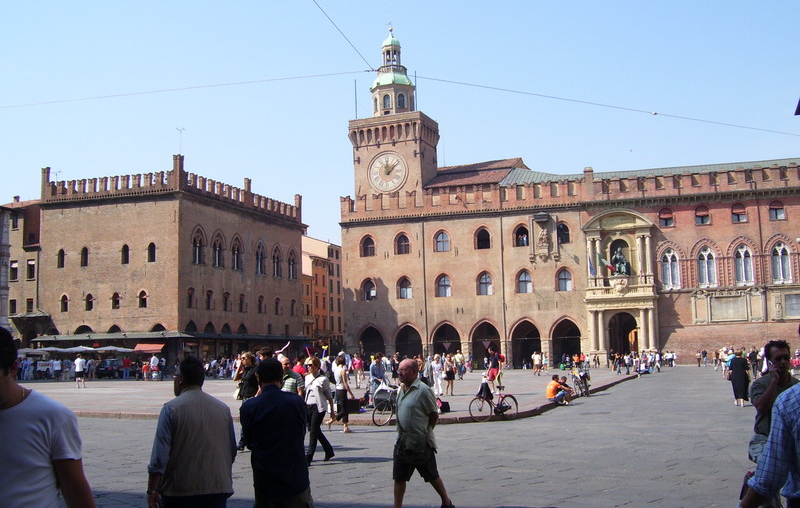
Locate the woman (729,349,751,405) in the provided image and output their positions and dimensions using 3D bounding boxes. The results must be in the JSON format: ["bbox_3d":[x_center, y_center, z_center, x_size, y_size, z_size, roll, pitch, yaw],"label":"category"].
[{"bbox_3d":[9.842,3.608,24.891,0.600,1.640,0.420,-2,-6,5],"label":"woman"}]

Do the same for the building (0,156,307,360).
[{"bbox_3d":[-21.277,2.604,83.254,13.800,17.979,23.800,-3,-7,16],"label":"building"}]

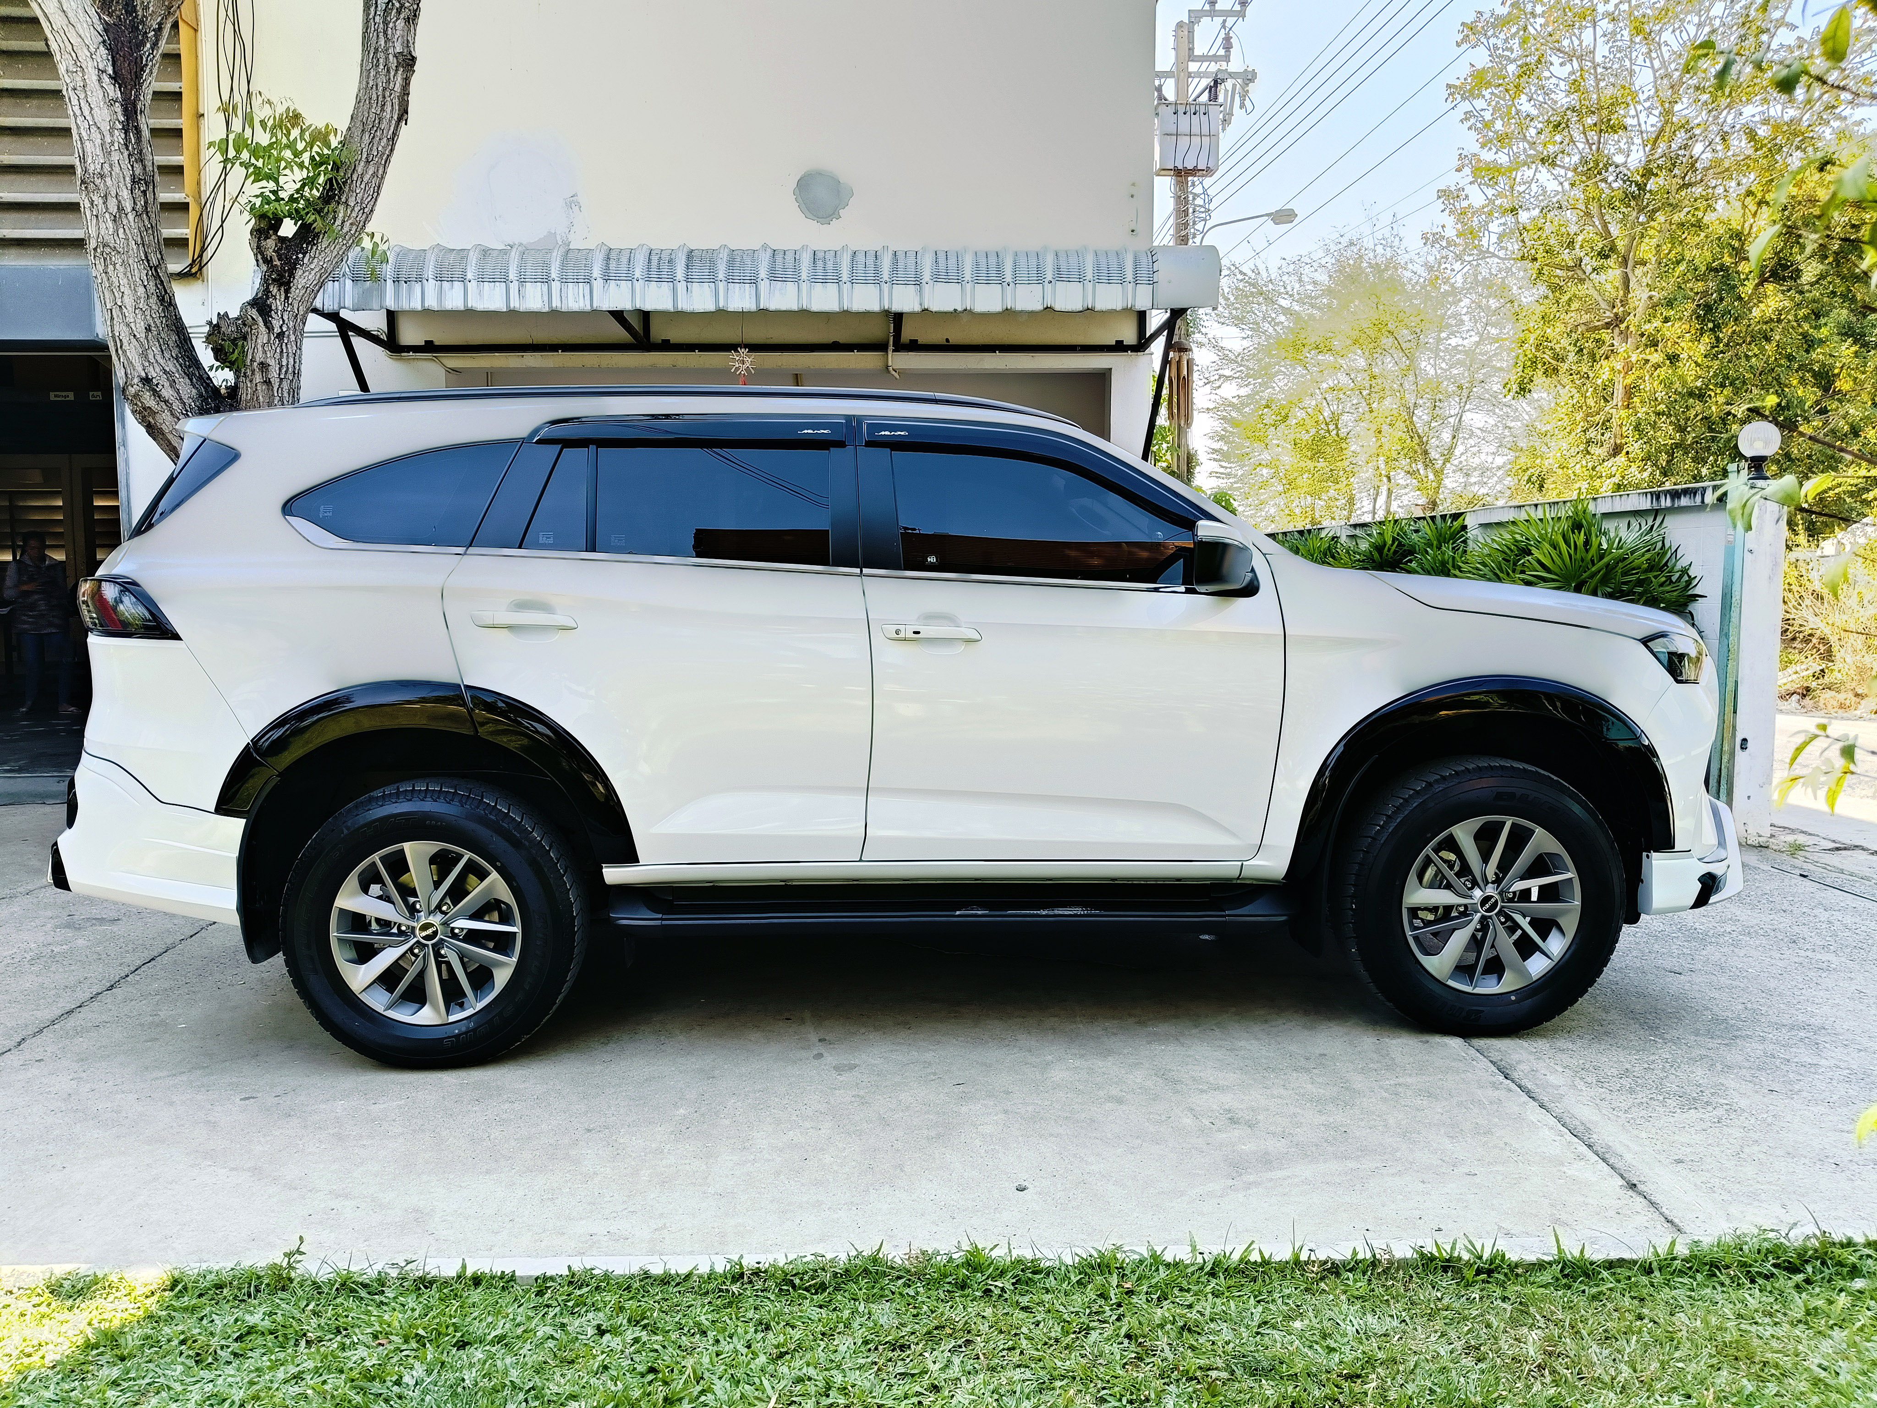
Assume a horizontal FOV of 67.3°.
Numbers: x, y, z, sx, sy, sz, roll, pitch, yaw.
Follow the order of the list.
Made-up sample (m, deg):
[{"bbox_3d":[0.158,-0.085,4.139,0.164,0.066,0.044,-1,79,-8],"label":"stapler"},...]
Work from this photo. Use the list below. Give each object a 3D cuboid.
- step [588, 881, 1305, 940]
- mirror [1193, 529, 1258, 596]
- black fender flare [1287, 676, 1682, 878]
[{"bbox_3d":[0.036,0.570,3.829,1.820,0.090,0.200,0,5,-3],"label":"step"},{"bbox_3d":[0.725,-0.376,3.628,0.150,0.185,0.240,-1,6,-3],"label":"mirror"},{"bbox_3d":[1.463,0.204,3.802,0.994,0.526,0.150,0,5,-3],"label":"black fender flare"}]

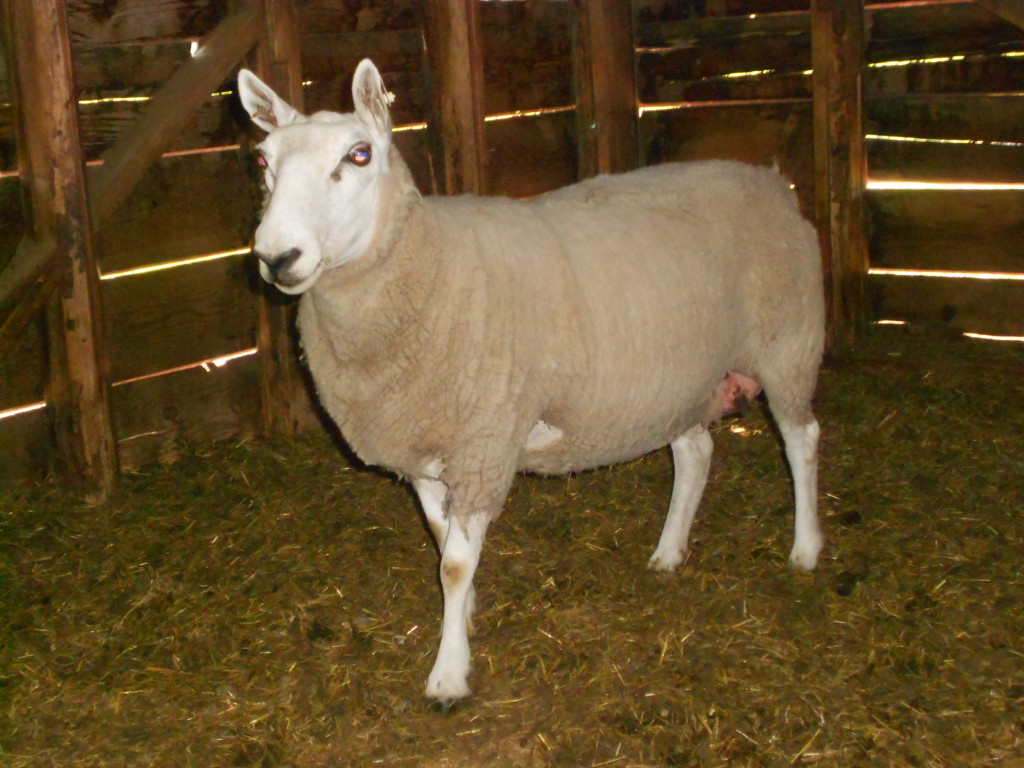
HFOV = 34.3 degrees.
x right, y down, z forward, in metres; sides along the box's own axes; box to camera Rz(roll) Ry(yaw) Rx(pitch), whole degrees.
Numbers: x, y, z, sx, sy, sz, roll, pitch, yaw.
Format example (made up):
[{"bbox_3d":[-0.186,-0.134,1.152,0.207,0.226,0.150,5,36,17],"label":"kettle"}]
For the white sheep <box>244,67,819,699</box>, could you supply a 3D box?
[{"bbox_3d":[0.062,-0.046,2.646,1.103,0.944,0.408,-12,17,-39],"label":"white sheep"}]

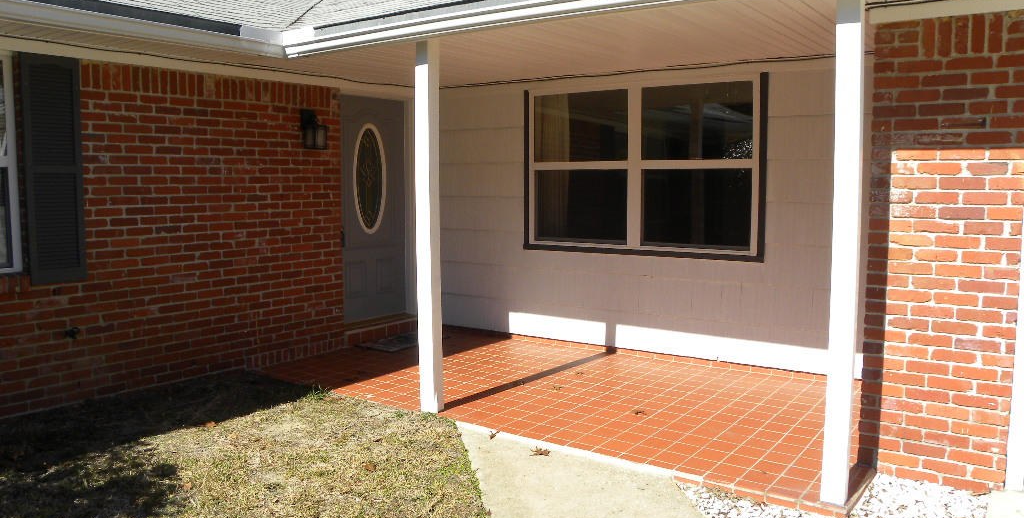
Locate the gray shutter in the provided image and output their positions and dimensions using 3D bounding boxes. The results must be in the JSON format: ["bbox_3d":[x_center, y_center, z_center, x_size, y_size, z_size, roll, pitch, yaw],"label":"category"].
[{"bbox_3d":[-2.799,-0.543,4.717,0.035,1.376,0.313,4,6,36],"label":"gray shutter"}]

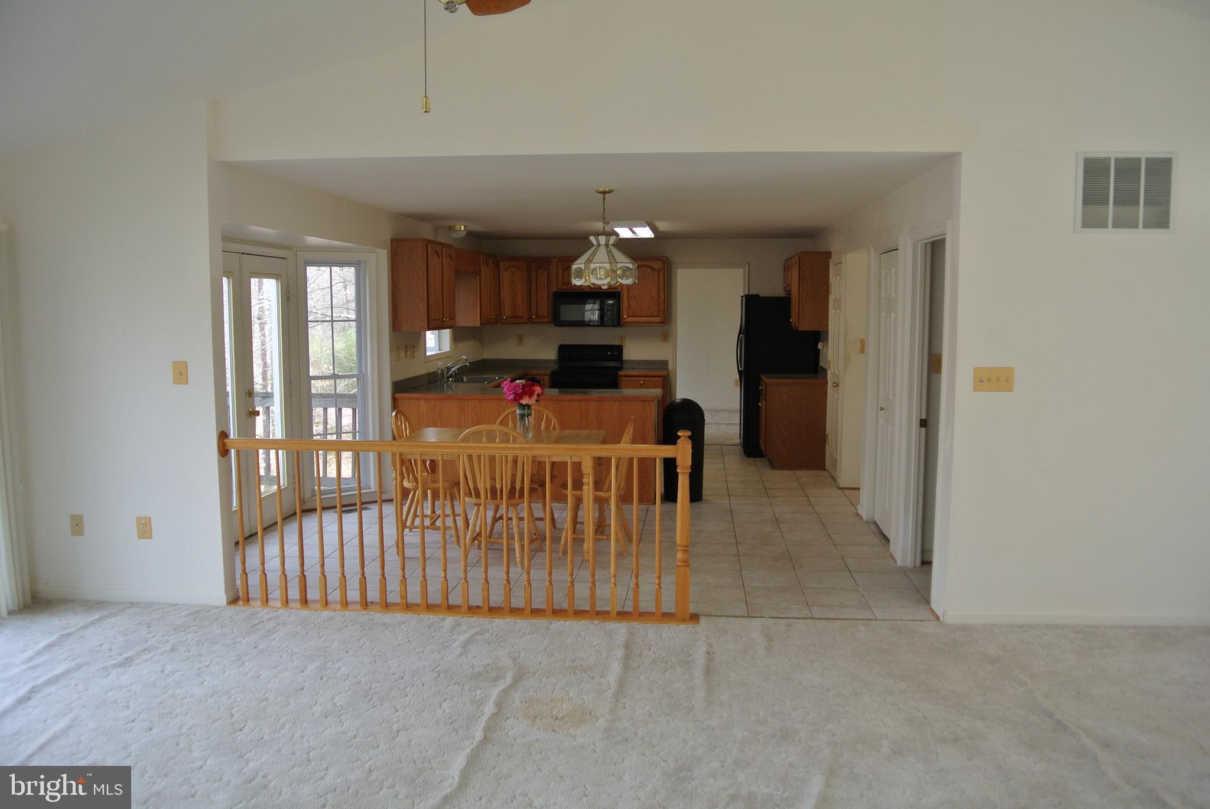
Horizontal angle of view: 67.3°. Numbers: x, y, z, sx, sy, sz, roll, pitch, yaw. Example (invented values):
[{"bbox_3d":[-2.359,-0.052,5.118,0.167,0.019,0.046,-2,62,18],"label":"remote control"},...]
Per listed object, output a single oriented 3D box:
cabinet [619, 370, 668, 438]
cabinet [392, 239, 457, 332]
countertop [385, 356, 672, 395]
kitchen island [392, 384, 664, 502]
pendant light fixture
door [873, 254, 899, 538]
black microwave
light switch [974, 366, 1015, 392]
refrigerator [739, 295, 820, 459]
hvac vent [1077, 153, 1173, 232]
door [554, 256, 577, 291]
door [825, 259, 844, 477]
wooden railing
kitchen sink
[{"bbox_3d":[0.454,0.061,10.373,0.515,0.910,0.620,1,6,6],"label":"cabinet"},{"bbox_3d":[-1.542,-1.007,7.789,0.325,0.760,0.820,1,6,6],"label":"cabinet"},{"bbox_3d":[-0.519,-0.281,9.184,2.260,0.140,3.240,1,6,6],"label":"countertop"},{"bbox_3d":[-0.654,0.346,7.938,2.270,0.915,0.610,1,6,6],"label":"kitchen island"},{"bbox_3d":[0.001,-1.137,6.148,0.460,0.655,0.460,1,6,6],"label":"pendant light fixture"},{"bbox_3d":[2.057,-0.076,6.561,0.040,2.030,0.900,1,6,6],"label":"door"},{"bbox_3d":[-0.181,-1.103,10.493,0.757,0.400,0.400,1,6,6],"label":"black microwave"},{"bbox_3d":[1.916,-0.123,4.480,0.195,0.123,0.015,1,6,6],"label":"light switch"},{"bbox_3d":[1.892,-0.331,10.074,0.840,1.750,0.850,1,6,6],"label":"refrigerator"},{"bbox_3d":[2.560,-1.043,4.471,0.458,0.389,0.025,1,6,6],"label":"hvac vent"},{"bbox_3d":[-0.392,-1.492,10.432,0.345,0.345,0.022,1,6,6],"label":"door"},{"bbox_3d":[2.170,-0.316,8.611,0.045,2.030,0.650,1,6,6],"label":"door"},{"bbox_3d":[-0.819,0.631,4.948,2.640,1.020,0.120,1,6,6],"label":"wooden railing"},{"bbox_3d":[-1.247,-0.145,8.861,0.530,0.190,0.800,1,6,6],"label":"kitchen sink"}]

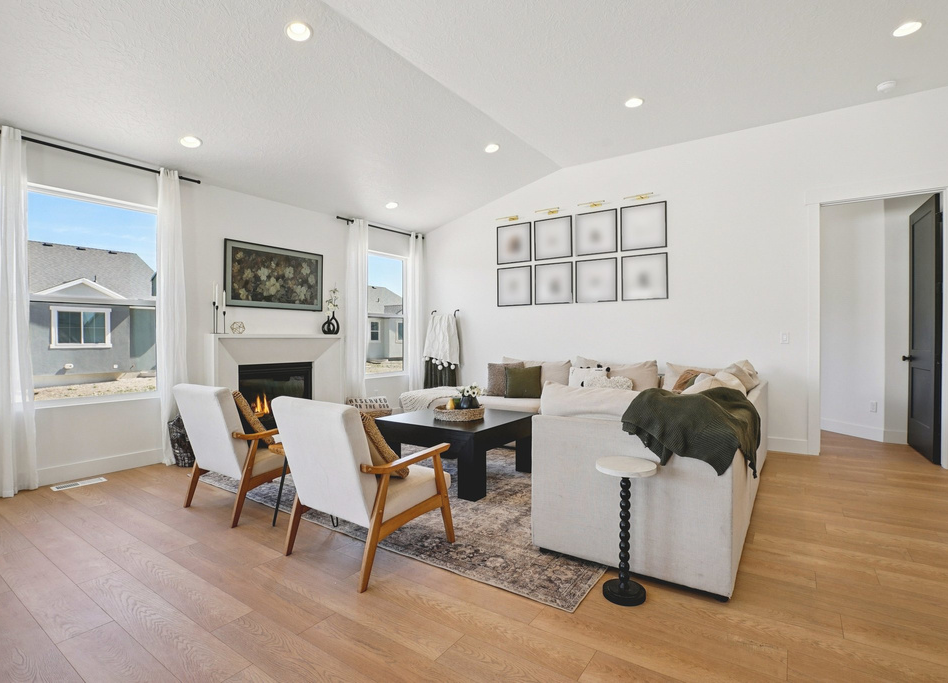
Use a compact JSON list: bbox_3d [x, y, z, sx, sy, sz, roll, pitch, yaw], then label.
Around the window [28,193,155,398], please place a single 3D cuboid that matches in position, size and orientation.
[{"bbox_3d":[-3.143,-0.349,3.806,0.100,1.700,0.950,0,1,36],"label":"window"}]

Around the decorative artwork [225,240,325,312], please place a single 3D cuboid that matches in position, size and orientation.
[{"bbox_3d":[-2.168,-0.702,5.084,0.040,0.675,1.155,0,1,36],"label":"decorative artwork"}]

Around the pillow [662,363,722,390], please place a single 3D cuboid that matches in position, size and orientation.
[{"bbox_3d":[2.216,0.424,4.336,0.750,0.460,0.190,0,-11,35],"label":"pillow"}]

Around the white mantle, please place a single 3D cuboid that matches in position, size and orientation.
[{"bbox_3d":[-2.109,0.518,5.061,0.170,1.190,1.540,0,1,36],"label":"white mantle"}]

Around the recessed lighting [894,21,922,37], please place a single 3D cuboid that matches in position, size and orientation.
[{"bbox_3d":[3.052,-2.199,3.206,0.170,0.030,0.170,0,1,36],"label":"recessed lighting"}]

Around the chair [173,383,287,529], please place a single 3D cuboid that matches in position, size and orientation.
[{"bbox_3d":[-1.531,0.695,3.110,0.640,0.840,0.770,0,1,35],"label":"chair"}]

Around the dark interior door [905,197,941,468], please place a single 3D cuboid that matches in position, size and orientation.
[{"bbox_3d":[4.398,-0.122,4.441,0.045,2.430,0.880,0,1,36],"label":"dark interior door"}]

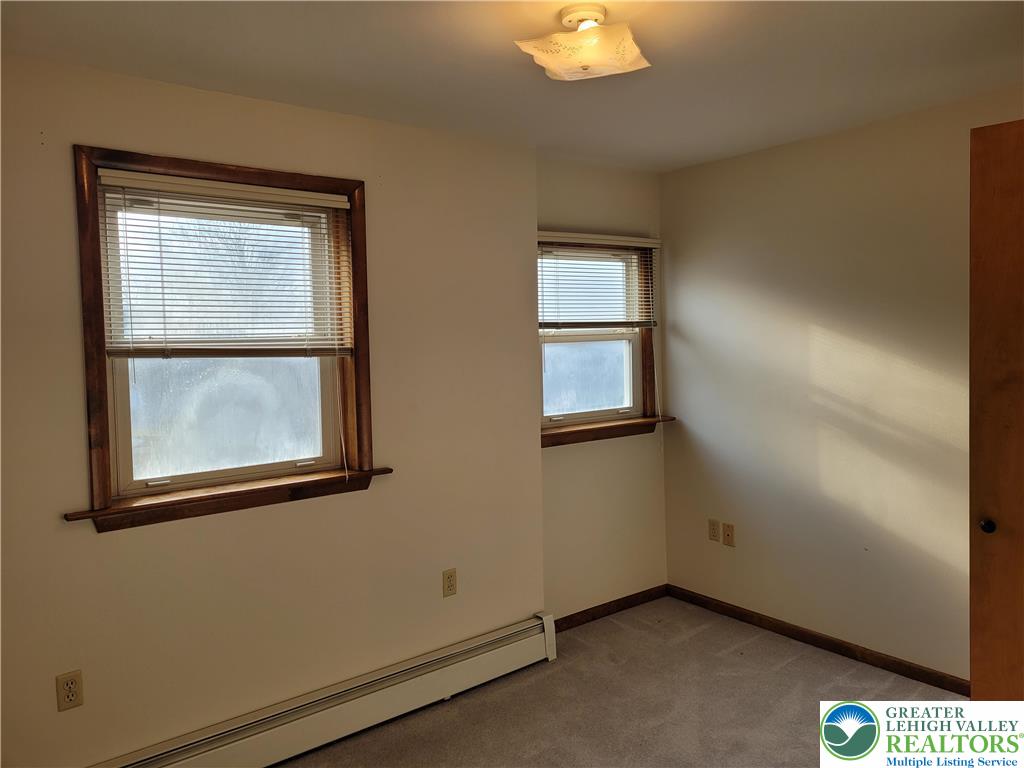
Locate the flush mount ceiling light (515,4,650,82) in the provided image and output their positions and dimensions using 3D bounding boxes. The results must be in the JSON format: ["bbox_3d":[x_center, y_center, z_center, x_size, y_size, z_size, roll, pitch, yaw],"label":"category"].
[{"bbox_3d":[0.201,-0.933,2.085,0.305,0.165,0.305,0,3,21],"label":"flush mount ceiling light"}]

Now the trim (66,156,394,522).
[{"bbox_3d":[-0.974,-0.162,2.783,1.178,1.233,0.120,-4,4,-40],"label":"trim"}]

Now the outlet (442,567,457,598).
[{"bbox_3d":[-0.271,0.880,3.393,0.070,0.114,0.009,-4,4,-40],"label":"outlet"}]

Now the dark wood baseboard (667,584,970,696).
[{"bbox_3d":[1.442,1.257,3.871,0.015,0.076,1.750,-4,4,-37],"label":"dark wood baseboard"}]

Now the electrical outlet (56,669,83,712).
[{"bbox_3d":[-1.404,0.977,2.443,0.070,0.114,0.009,-4,4,-40],"label":"electrical outlet"}]

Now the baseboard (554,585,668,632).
[{"bbox_3d":[0.534,1.257,4.240,1.034,0.076,0.015,-4,4,-40],"label":"baseboard"}]

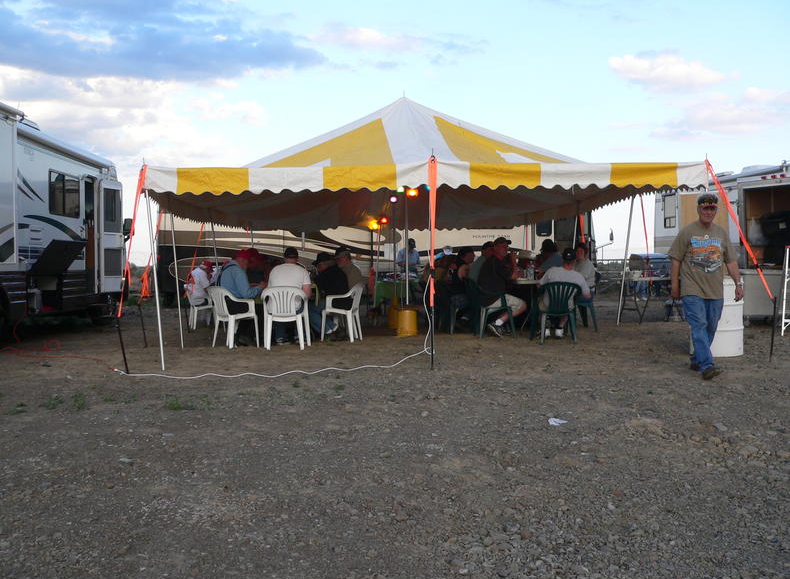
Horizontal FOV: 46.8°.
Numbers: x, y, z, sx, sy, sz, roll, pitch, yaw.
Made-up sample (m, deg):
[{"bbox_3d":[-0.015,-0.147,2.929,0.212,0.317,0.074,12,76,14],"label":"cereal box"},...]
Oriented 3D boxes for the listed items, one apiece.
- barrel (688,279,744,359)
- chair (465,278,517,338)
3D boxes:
[{"bbox_3d":[3.599,0.292,10.200,0.590,0.885,0.590,0,1,0],"label":"barrel"},{"bbox_3d":[1.318,0.267,12.600,0.570,0.820,0.570,0,1,-17],"label":"chair"}]

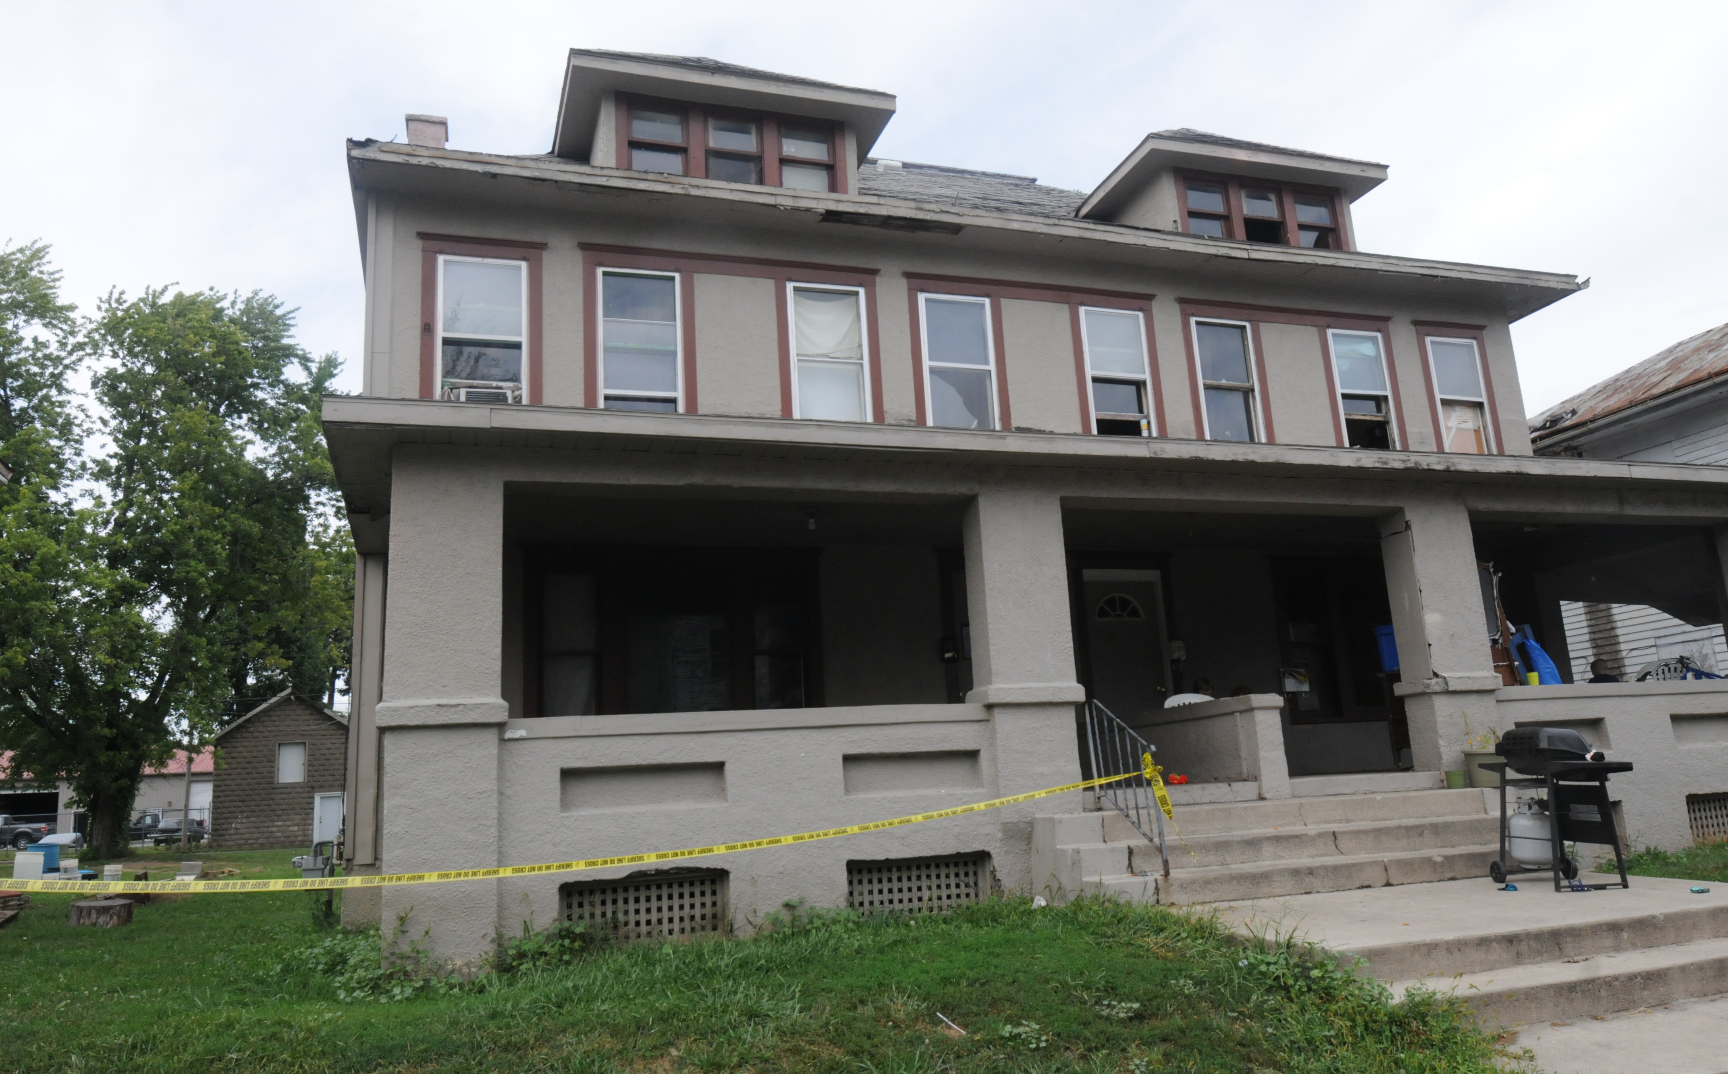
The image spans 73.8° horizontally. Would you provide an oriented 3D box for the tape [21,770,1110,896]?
[{"bbox_3d":[-1.454,1.767,6.837,6.639,0.409,0.100,-1,-12,-11],"label":"tape"}]

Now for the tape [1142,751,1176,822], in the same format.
[{"bbox_3d":[1.911,1.610,7.440,0.212,0.440,0.120,1,-13,-18],"label":"tape"}]

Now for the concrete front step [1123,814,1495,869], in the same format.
[{"bbox_3d":[3.179,2.106,7.912,3.246,0.183,0.311,1,-13,-18],"label":"concrete front step"}]

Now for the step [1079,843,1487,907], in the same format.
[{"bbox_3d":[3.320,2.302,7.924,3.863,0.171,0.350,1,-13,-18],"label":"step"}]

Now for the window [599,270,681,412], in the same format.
[{"bbox_3d":[-2.118,-1.826,10.968,0.772,1.520,0.120,1,-13,-18],"label":"window"}]

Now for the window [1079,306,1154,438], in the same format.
[{"bbox_3d":[2.784,-1.746,12.528,0.764,1.520,0.120,1,-13,-18],"label":"window"}]

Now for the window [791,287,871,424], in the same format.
[{"bbox_3d":[-0.350,-1.860,11.955,0.858,1.563,0.140,1,-13,-18],"label":"window"}]

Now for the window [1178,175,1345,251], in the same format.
[{"bbox_3d":[4.990,-3.987,14.389,2.505,0.961,0.140,1,-13,-18],"label":"window"}]

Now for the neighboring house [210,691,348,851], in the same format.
[{"bbox_3d":[-25.713,10.552,52.649,5.782,6.585,6.800,1,-13,-18],"label":"neighboring house"}]

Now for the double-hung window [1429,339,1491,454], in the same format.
[{"bbox_3d":[7.563,-1.757,14.588,0.837,1.563,0.140,1,-13,-18],"label":"double-hung window"}]

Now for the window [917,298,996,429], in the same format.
[{"bbox_3d":[0.990,-1.775,11.957,0.790,1.520,0.120,1,-13,-18],"label":"window"}]

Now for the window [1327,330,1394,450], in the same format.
[{"bbox_3d":[5.875,-1.696,13.513,0.775,1.520,0.120,1,-13,-18],"label":"window"}]

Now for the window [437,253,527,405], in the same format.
[{"bbox_3d":[-3.603,-1.902,10.873,0.822,1.563,0.140,1,-13,-18],"label":"window"}]

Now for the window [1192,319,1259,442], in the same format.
[{"bbox_3d":[4.266,-1.800,13.491,0.826,1.563,0.140,1,-13,-18],"label":"window"}]

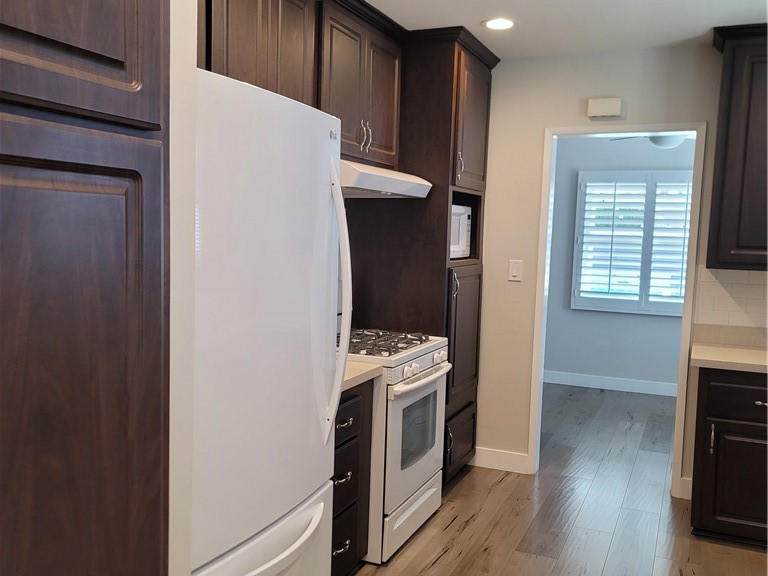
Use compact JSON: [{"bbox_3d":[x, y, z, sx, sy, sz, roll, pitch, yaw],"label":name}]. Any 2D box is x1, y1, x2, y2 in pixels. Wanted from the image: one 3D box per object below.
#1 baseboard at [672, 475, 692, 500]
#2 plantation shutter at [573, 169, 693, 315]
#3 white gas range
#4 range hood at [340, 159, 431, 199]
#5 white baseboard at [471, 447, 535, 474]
[{"bbox_3d":[1.709,1.142,4.223,0.105,0.119,0.023,4,5,23],"label":"baseboard"},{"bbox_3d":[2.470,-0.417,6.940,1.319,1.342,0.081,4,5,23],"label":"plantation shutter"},{"bbox_3d":[-0.110,0.668,3.683,0.678,1.030,0.762,4,5,23],"label":"white gas range"},{"bbox_3d":[-0.154,-0.541,3.623,0.516,0.158,0.913,4,5,23],"label":"range hood"},{"bbox_3d":[0.726,1.080,4.637,0.406,0.116,0.019,4,5,23],"label":"white baseboard"}]

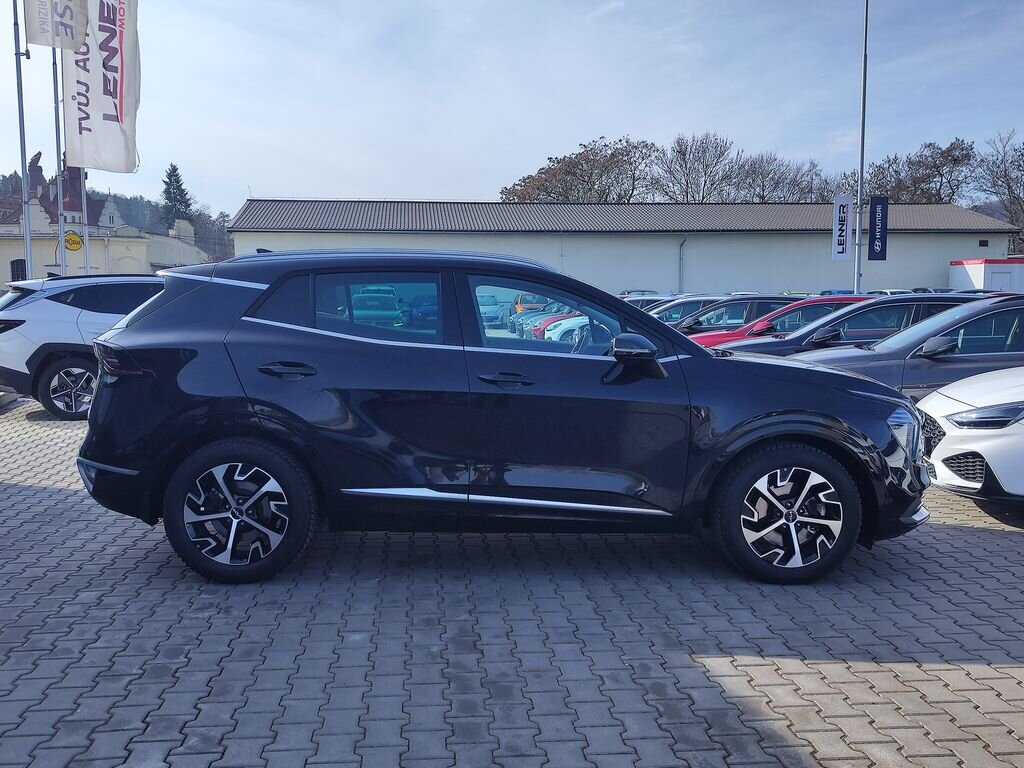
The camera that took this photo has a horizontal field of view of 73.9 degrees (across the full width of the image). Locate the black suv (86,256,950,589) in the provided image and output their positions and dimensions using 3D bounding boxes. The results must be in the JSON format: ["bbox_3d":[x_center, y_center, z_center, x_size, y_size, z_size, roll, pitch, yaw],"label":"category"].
[{"bbox_3d":[0.008,0.060,4.136,4.515,1.650,1.900,0,7,-1],"label":"black suv"}]

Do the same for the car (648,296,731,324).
[{"bbox_3d":[3.900,-1.247,15.700,4.300,1.530,1.800,1,7,14],"label":"car"}]

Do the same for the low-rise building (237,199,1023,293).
[{"bbox_3d":[6.000,-6.862,40.000,42.000,7.000,9.000,0,7,-1],"label":"low-rise building"}]

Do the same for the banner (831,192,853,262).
[{"bbox_3d":[7.492,-3.542,15.400,0.460,1.500,0.040,-1,7,-9],"label":"banner"}]

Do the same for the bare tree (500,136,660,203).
[{"bbox_3d":[5.200,-11.189,52.000,11.500,12.800,11.000,0,7,0],"label":"bare tree"}]

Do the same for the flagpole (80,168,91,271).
[{"bbox_3d":[-9.400,-4.722,14.900,0.110,8.700,0.110,0,7,0],"label":"flagpole"}]

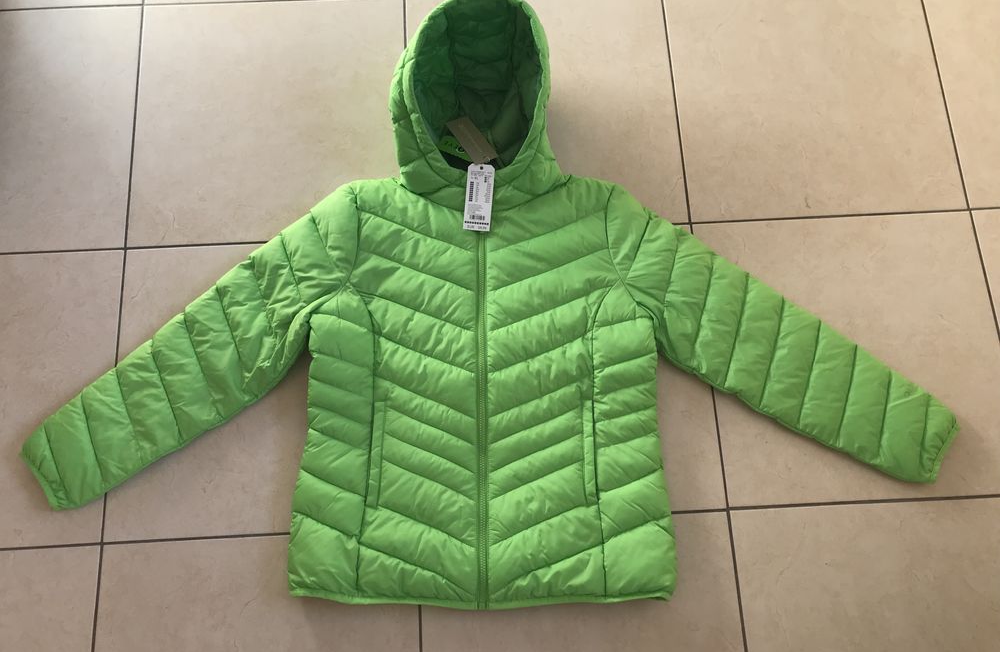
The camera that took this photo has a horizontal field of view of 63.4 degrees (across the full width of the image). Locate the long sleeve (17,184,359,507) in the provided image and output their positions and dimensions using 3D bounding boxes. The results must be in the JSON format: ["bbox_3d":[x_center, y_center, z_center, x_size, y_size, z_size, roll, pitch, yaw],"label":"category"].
[{"bbox_3d":[-0.412,0.036,1.203,0.627,0.070,0.185,-42,78,-11],"label":"long sleeve"}]

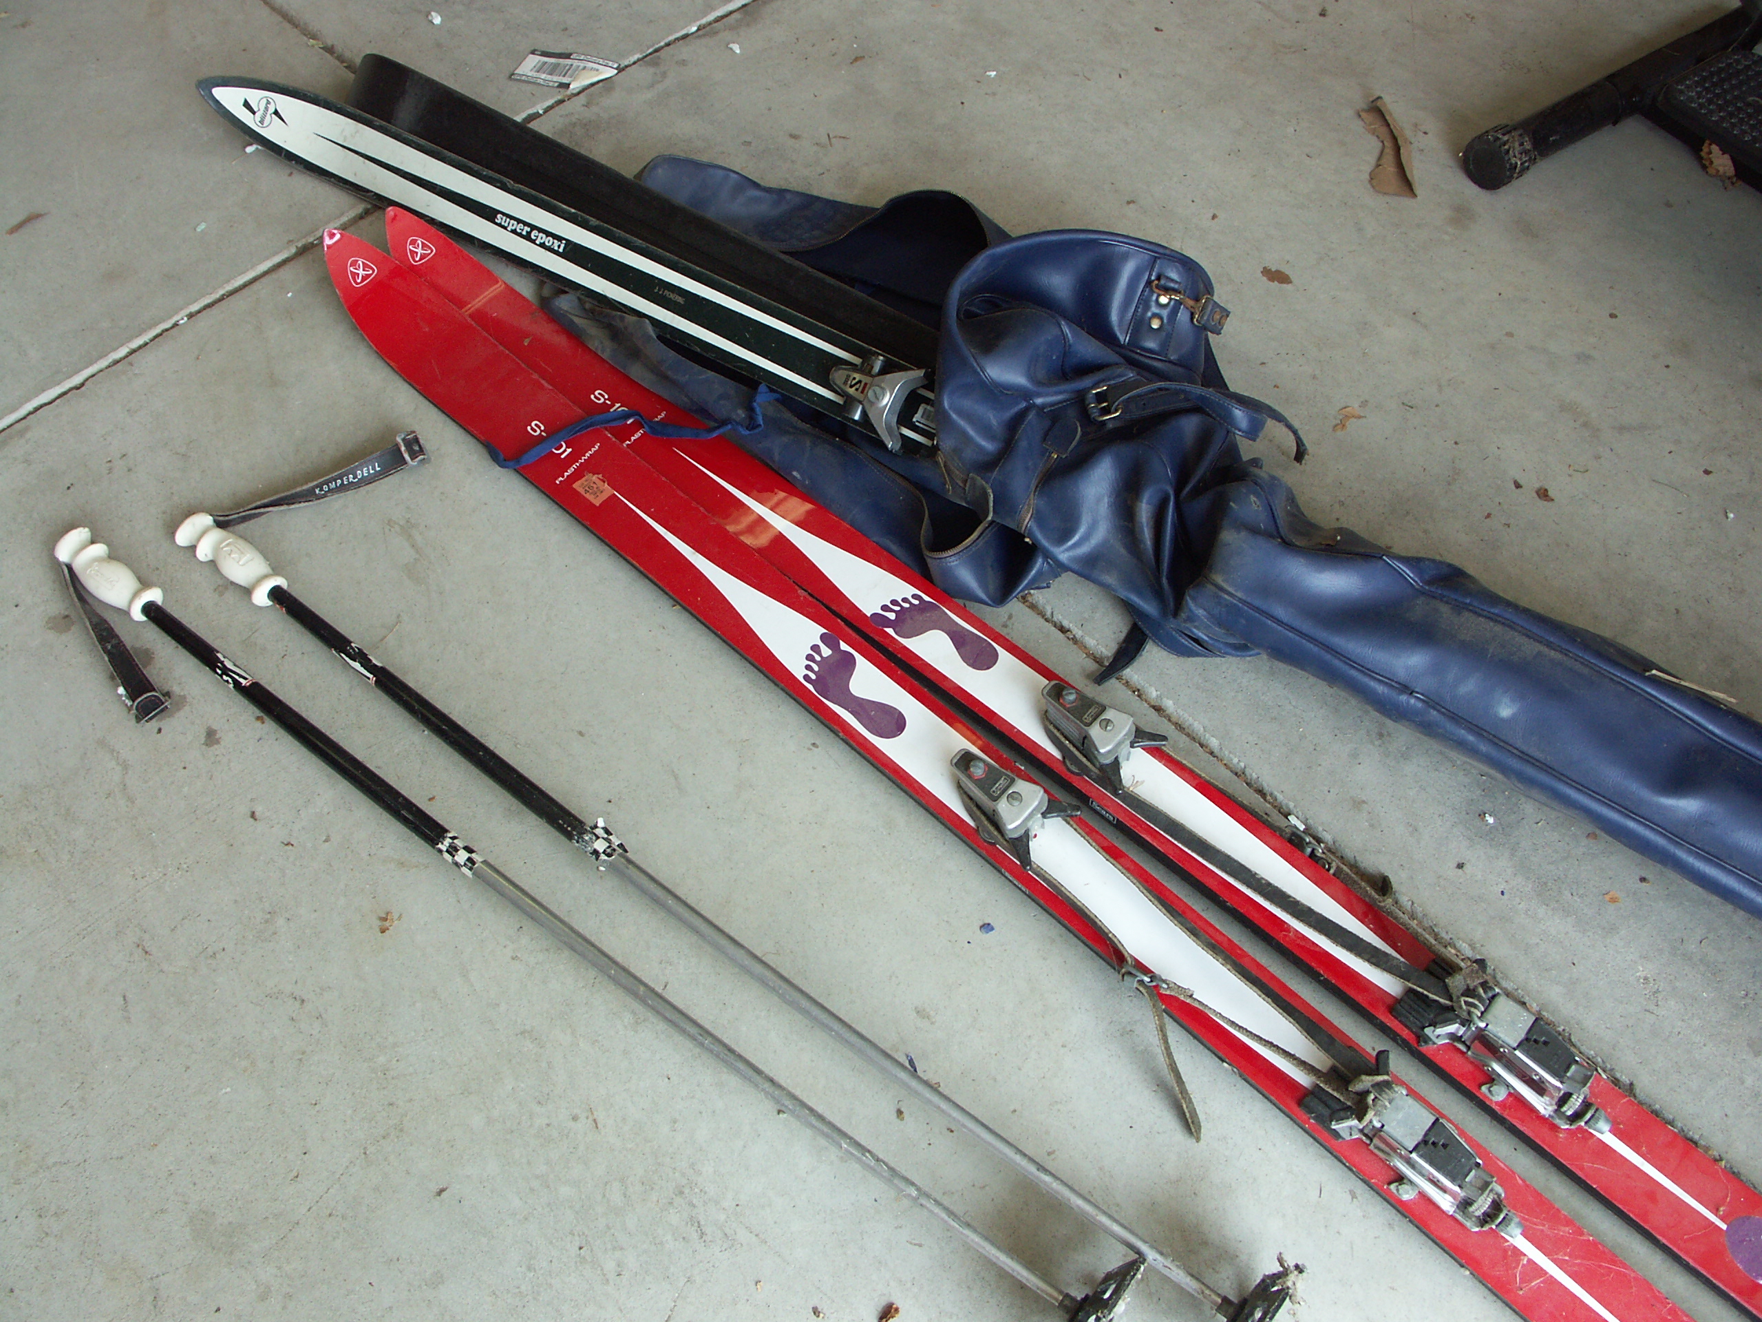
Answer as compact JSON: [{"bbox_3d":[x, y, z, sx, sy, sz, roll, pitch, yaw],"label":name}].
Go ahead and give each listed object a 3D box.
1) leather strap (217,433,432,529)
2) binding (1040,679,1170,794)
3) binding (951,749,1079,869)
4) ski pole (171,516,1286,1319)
[{"bbox_3d":[-0.500,-0.160,1.278,0.193,0.028,0.035,-20,59,-12],"label":"leather strap"},{"bbox_3d":[0.162,0.055,1.087,0.094,0.043,0.061,37,65,22],"label":"binding"},{"bbox_3d":[0.093,0.103,1.057,0.095,0.043,0.062,39,66,22],"label":"binding"},{"bbox_3d":[-0.166,0.162,1.046,1.121,0.090,0.100,32,63,21],"label":"ski pole"}]

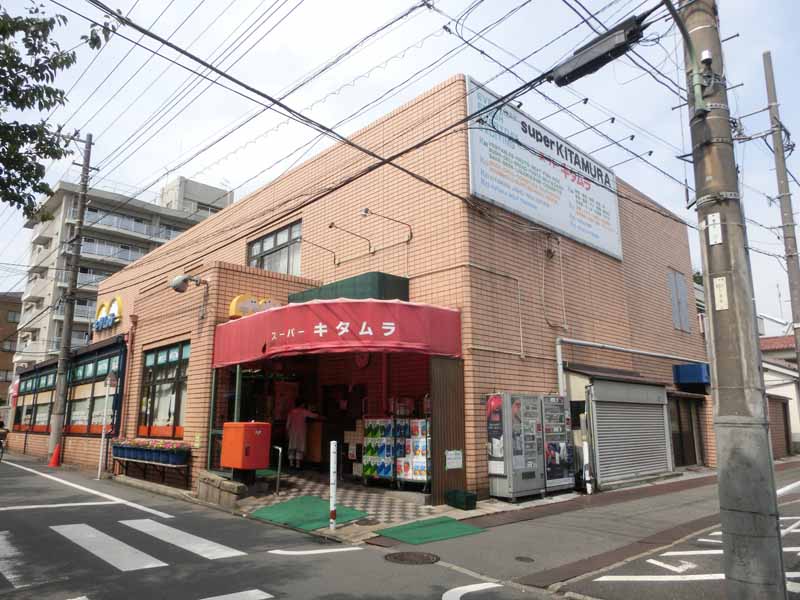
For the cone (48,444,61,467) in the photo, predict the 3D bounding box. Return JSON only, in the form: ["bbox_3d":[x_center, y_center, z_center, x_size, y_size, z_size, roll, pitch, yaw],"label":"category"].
[{"bbox_3d":[-11.504,5.179,18.570,0.370,0.690,0.370,7,-14,-30],"label":"cone"}]

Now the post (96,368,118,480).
[{"bbox_3d":[-7.646,3.201,14.471,0.350,2.850,0.150,11,-17,-42],"label":"post"}]

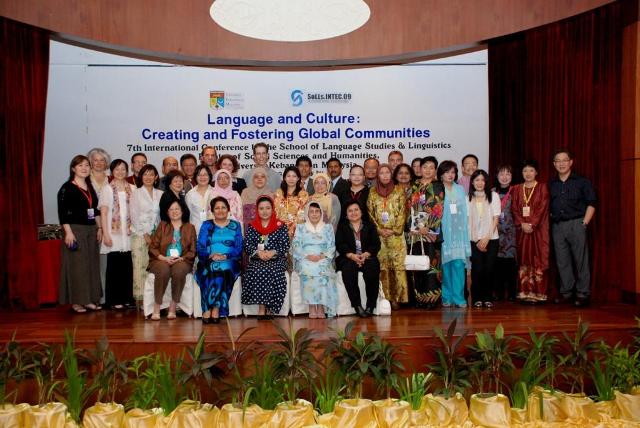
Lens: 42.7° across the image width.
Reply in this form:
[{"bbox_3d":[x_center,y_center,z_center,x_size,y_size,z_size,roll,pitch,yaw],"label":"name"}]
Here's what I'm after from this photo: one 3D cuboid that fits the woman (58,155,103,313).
[{"bbox_3d":[-2.584,0.205,8.829,0.480,1.682,0.320,-1,1,-24],"label":"woman"}]

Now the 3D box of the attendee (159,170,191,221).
[{"bbox_3d":[-1.653,0.257,9.330,0.420,1.540,0.300,0,0,-14],"label":"attendee"}]

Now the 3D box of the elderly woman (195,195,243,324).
[{"bbox_3d":[-1.004,0.435,8.179,0.490,1.211,0.750,-1,1,2],"label":"elderly woman"}]

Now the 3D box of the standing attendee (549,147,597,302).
[{"bbox_3d":[2.849,0.158,9.200,0.530,1.740,0.320,0,0,21],"label":"standing attendee"}]

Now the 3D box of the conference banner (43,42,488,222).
[{"bbox_3d":[-0.693,-1.004,10.400,5.670,2.325,0.050,-1,1,-2],"label":"conference banner"}]

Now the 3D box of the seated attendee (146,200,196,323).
[{"bbox_3d":[-1.506,0.439,8.330,0.490,1.190,0.780,0,0,-5],"label":"seated attendee"}]

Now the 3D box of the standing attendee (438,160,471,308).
[{"bbox_3d":[1.463,0.210,8.905,0.400,1.584,0.280,0,1,12],"label":"standing attendee"}]

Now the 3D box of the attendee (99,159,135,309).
[{"bbox_3d":[-2.265,0.213,9.109,0.420,1.649,0.290,-1,1,-16],"label":"attendee"}]

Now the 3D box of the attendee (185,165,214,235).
[{"bbox_3d":[-1.342,0.232,9.350,0.430,1.590,0.300,0,0,-12],"label":"attendee"}]

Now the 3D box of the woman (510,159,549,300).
[{"bbox_3d":[2.417,0.212,9.400,0.440,1.630,0.310,0,0,14],"label":"woman"}]

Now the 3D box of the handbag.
[{"bbox_3d":[1.033,0.413,8.669,0.270,0.371,0.100,-1,1,4],"label":"handbag"}]

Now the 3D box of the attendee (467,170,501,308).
[{"bbox_3d":[1.813,0.269,9.020,0.390,1.520,0.290,0,0,13],"label":"attendee"}]

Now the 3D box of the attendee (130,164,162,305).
[{"bbox_3d":[-1.981,0.227,9.400,0.400,1.600,0.290,0,0,-13],"label":"attendee"}]

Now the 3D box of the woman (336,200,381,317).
[{"bbox_3d":[0.399,0.443,8.489,0.480,1.155,0.740,-1,1,-5],"label":"woman"}]

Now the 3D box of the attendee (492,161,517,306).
[{"bbox_3d":[2.170,0.226,9.550,0.420,1.600,0.290,0,0,16],"label":"attendee"}]

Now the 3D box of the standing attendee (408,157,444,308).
[{"bbox_3d":[1.146,0.194,8.889,0.430,1.625,0.300,0,1,10],"label":"standing attendee"}]

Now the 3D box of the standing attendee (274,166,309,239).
[{"bbox_3d":[-0.318,0.247,9.120,0.430,1.540,0.280,-1,1,-3],"label":"standing attendee"}]

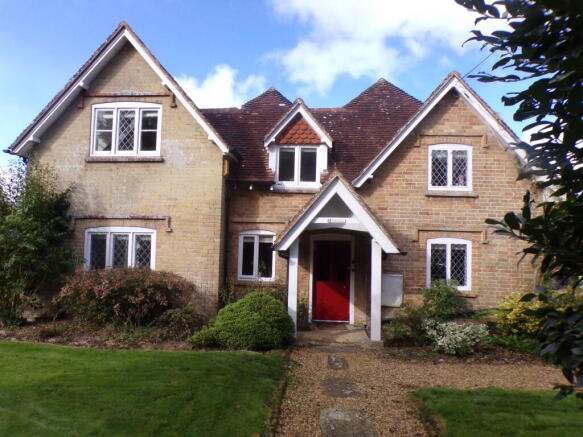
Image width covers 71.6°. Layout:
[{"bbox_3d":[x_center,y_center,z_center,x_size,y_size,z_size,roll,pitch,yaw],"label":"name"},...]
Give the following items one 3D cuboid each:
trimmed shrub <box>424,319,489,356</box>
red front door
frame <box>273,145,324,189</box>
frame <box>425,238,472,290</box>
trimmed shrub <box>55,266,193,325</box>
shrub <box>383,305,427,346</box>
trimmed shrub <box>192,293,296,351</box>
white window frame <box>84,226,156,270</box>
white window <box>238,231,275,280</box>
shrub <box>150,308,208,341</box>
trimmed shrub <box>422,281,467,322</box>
[{"bbox_3d":[3.000,2.112,7.349,1.141,0.581,0.800,1,-3,6],"label":"trimmed shrub"},{"bbox_3d":[0.907,1.399,9.107,0.837,1.803,0.070,1,-3,6],"label":"red front door"},{"bbox_3d":[0.165,-1.163,9.243,1.096,1.021,0.100,1,-3,6],"label":"frame"},{"bbox_3d":[3.424,0.994,8.802,0.934,1.132,0.100,1,-3,6],"label":"frame"},{"bbox_3d":[-3.234,1.576,7.951,2.545,1.179,1.150,1,-3,6],"label":"trimmed shrub"},{"bbox_3d":[2.224,2.058,7.963,0.850,0.719,0.750,1,-3,6],"label":"shrub"},{"bbox_3d":[-0.878,1.850,7.598,1.806,0.910,1.300,1,-3,6],"label":"trimmed shrub"},{"bbox_3d":[-3.709,0.769,8.833,1.607,1.158,0.100,1,-3,6],"label":"white window frame"},{"bbox_3d":[-0.788,0.854,9.264,0.861,1.151,0.100,1,-3,6],"label":"white window"},{"bbox_3d":[-2.148,1.961,7.710,1.084,0.559,0.750,1,-3,6],"label":"shrub"},{"bbox_3d":[3.107,1.836,8.209,0.876,1.146,0.800,1,-3,6],"label":"trimmed shrub"}]

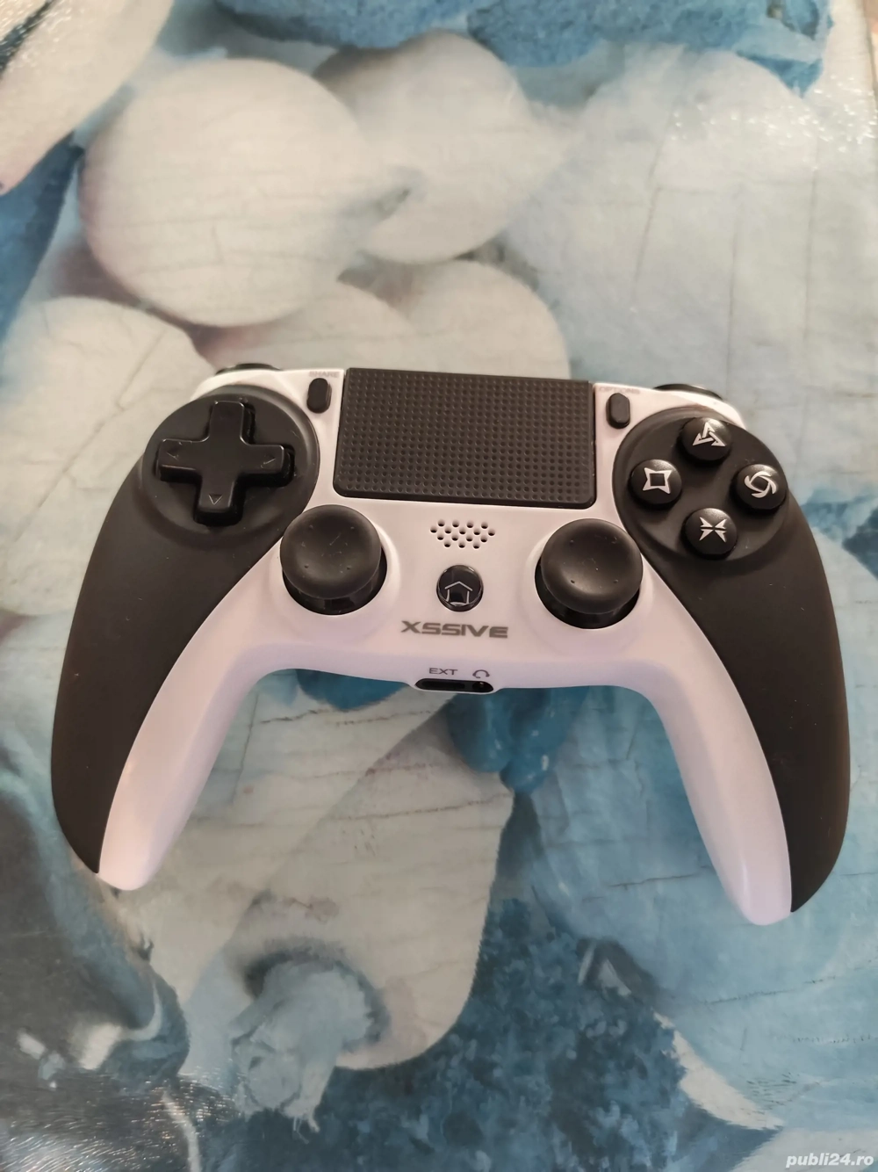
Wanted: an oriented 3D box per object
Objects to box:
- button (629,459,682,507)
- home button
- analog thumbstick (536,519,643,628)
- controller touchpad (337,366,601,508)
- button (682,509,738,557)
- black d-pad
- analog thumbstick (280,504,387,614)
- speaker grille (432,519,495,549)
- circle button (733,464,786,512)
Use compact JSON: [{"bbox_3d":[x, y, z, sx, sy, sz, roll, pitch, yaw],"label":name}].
[{"bbox_3d":[0.045,-0.022,0.189,0.010,0.003,0.010,3,69,0],"label":"button"},{"bbox_3d":[0.004,0.000,0.180,0.009,0.002,0.009,3,69,0],"label":"home button"},{"bbox_3d":[0.029,-0.002,0.179,0.019,0.011,0.019,3,69,0],"label":"analog thumbstick"},{"bbox_3d":[0.006,-0.031,0.193,0.054,0.003,0.029,3,69,0],"label":"controller touchpad"},{"bbox_3d":[0.055,-0.011,0.185,0.010,0.003,0.010,3,69,0],"label":"button"},{"bbox_3d":[-0.045,-0.026,0.189,0.026,0.005,0.026,3,69,0],"label":"black d-pad"},{"bbox_3d":[-0.021,-0.005,0.179,0.019,0.011,0.019,3,69,0],"label":"analog thumbstick"},{"bbox_3d":[0.005,-0.010,0.185,0.013,0.001,0.006,3,69,0],"label":"speaker grille"},{"bbox_3d":[0.066,-0.021,0.189,0.010,0.003,0.010,3,69,0],"label":"circle button"}]

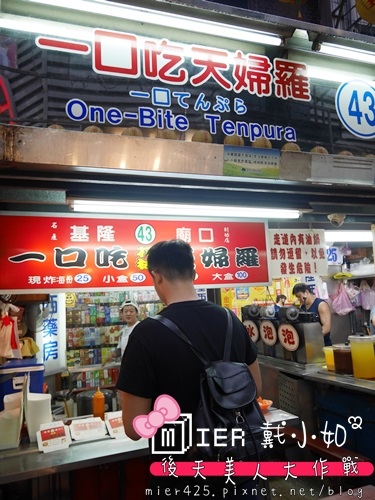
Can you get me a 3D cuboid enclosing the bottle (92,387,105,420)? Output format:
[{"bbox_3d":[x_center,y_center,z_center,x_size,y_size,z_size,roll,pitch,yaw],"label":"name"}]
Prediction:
[{"bbox_3d":[-0.460,0.811,2.110,0.057,0.187,0.057,-1,-6,-11],"label":"bottle"}]

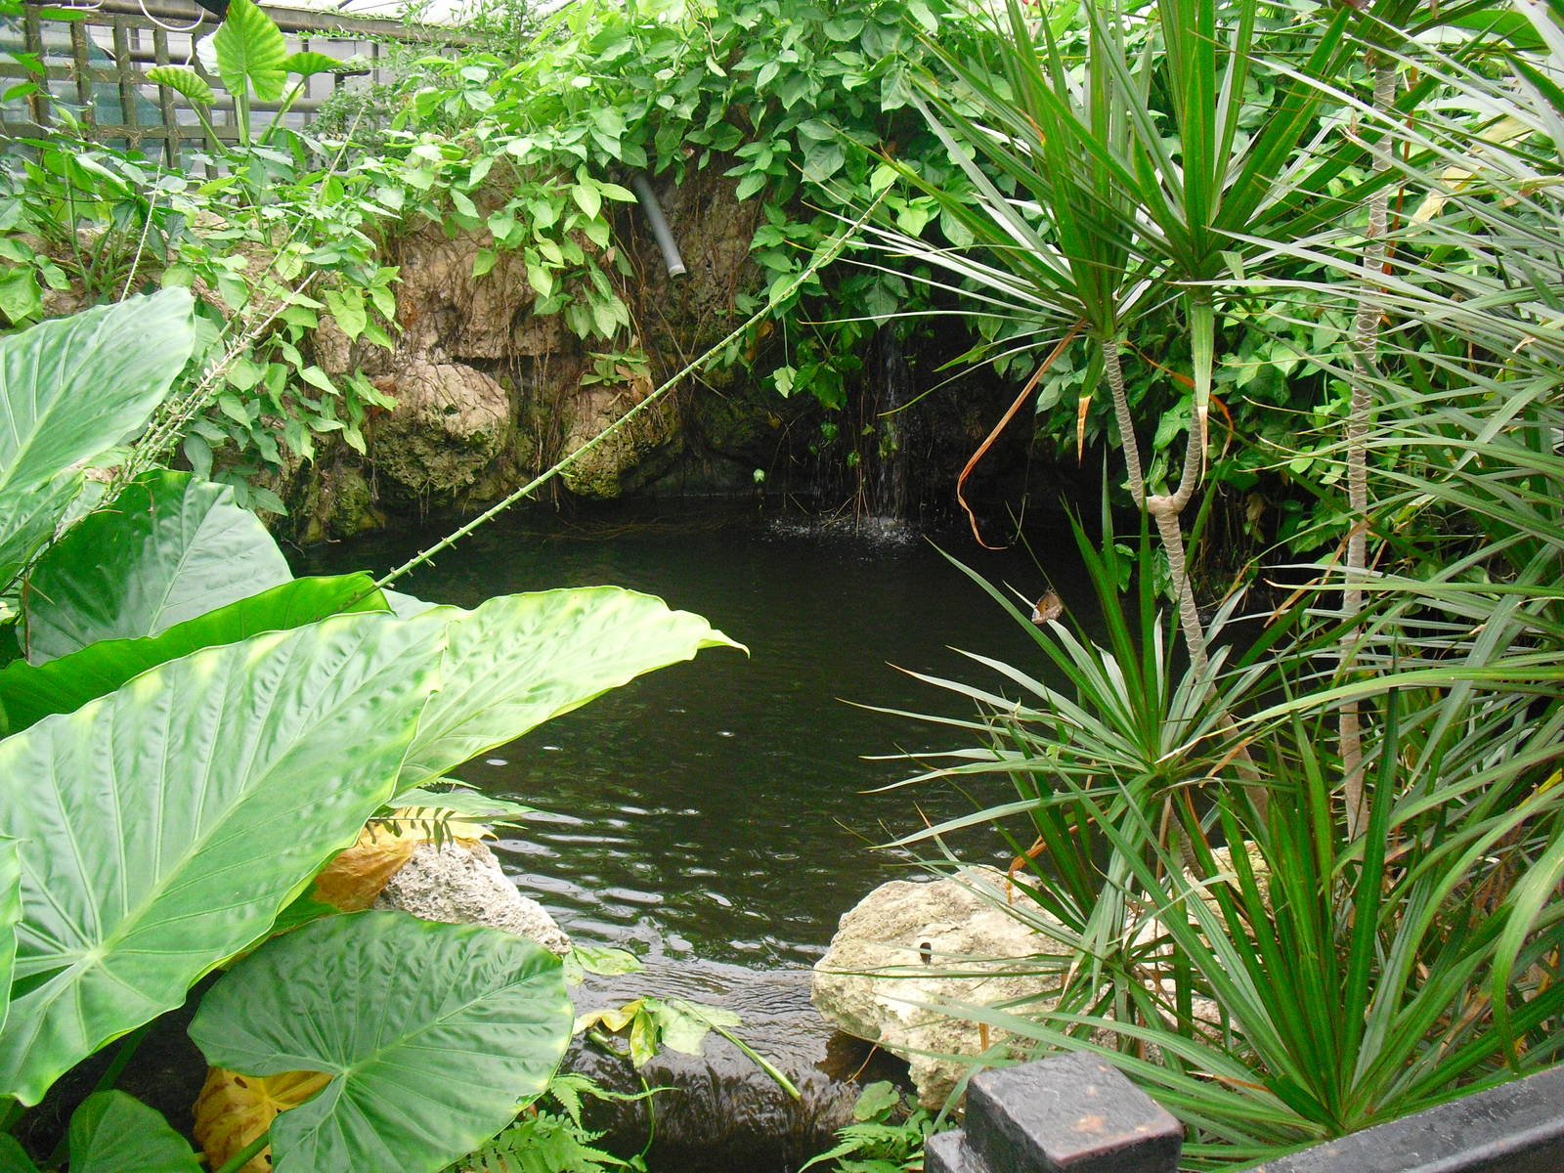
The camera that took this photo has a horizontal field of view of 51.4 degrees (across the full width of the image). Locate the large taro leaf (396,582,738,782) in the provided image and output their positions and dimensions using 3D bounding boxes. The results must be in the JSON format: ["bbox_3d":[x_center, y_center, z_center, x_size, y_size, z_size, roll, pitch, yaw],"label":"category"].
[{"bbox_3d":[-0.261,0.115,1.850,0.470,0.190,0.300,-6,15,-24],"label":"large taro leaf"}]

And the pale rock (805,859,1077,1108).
[{"bbox_3d":[0.237,0.576,2.350,0.390,0.290,0.340,2,14,6],"label":"pale rock"}]

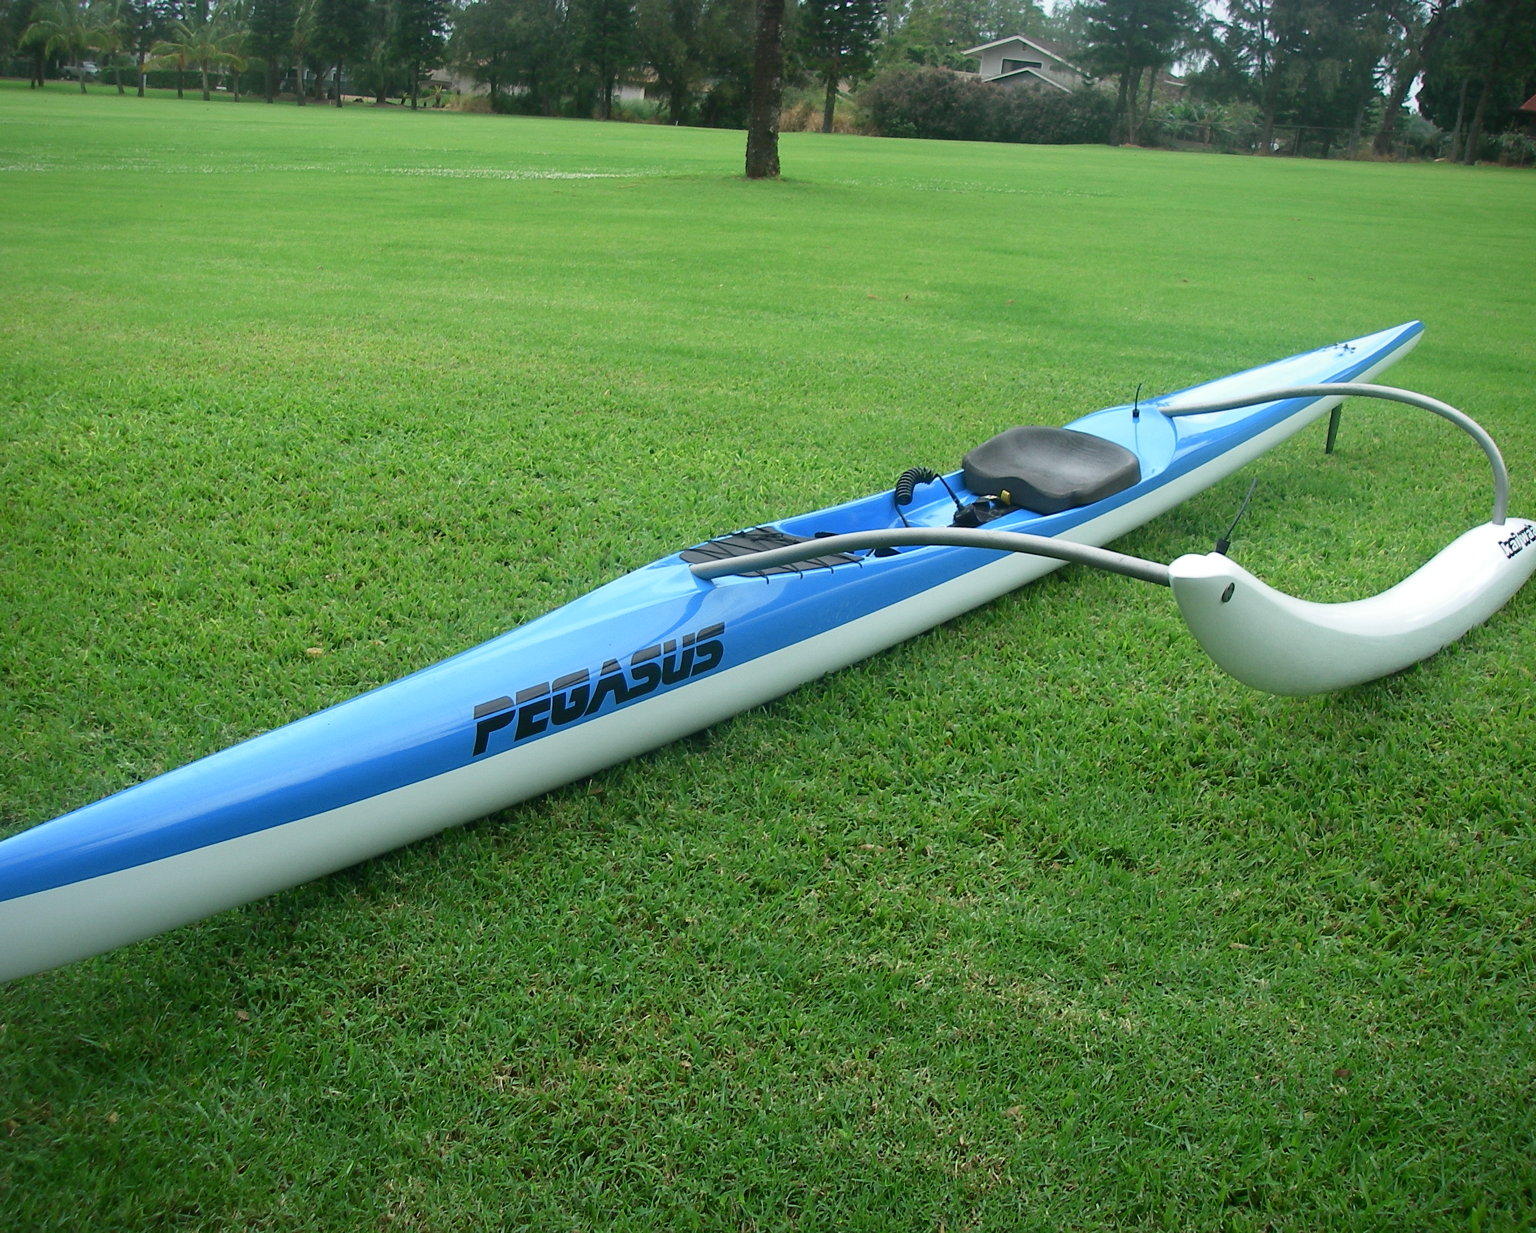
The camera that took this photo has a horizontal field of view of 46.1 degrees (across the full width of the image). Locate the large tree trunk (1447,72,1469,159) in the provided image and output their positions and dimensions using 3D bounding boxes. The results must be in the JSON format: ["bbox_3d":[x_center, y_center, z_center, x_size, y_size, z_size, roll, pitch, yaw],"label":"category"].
[{"bbox_3d":[31.750,-23.038,83.000,0.450,3.788,0.450,8,17,19],"label":"large tree trunk"}]

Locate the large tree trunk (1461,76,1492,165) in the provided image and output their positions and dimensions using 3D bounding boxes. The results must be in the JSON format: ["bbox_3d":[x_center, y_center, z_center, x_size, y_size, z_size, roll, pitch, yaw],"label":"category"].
[{"bbox_3d":[31.007,-21.702,79.000,0.750,3.713,0.500,9,17,19],"label":"large tree trunk"}]

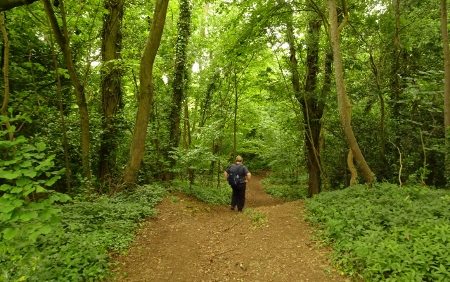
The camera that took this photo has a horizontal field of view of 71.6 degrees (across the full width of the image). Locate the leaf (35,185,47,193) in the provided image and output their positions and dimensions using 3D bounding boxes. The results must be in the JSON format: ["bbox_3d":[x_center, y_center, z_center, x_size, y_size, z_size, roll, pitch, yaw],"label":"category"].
[{"bbox_3d":[-1.891,0.487,3.200,0.106,0.082,0.070,-1,2,-31],"label":"leaf"}]

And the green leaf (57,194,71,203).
[{"bbox_3d":[-1.629,0.580,3.150,0.125,0.081,0.070,-1,2,-27],"label":"green leaf"}]

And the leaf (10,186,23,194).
[{"bbox_3d":[-2.137,0.507,3.200,0.102,0.082,0.070,-1,2,-34],"label":"leaf"}]

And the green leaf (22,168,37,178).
[{"bbox_3d":[-2.004,0.333,3.200,0.122,0.102,0.070,-1,2,-32],"label":"green leaf"}]

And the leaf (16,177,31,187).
[{"bbox_3d":[-2.065,0.415,3.200,0.121,0.102,0.070,-1,2,-33],"label":"leaf"}]

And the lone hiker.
[{"bbox_3d":[0.415,1.320,9.600,0.780,1.730,0.500,0,2,13],"label":"lone hiker"}]

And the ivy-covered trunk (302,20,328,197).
[{"bbox_3d":[3.247,-1.166,11.200,0.880,6.300,0.750,0,2,0],"label":"ivy-covered trunk"}]

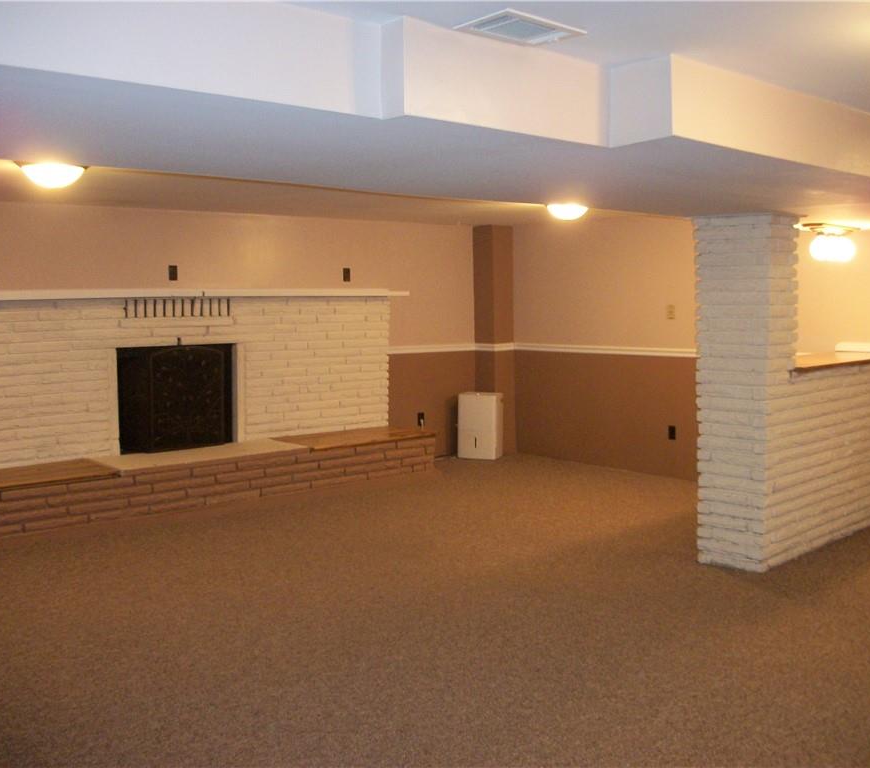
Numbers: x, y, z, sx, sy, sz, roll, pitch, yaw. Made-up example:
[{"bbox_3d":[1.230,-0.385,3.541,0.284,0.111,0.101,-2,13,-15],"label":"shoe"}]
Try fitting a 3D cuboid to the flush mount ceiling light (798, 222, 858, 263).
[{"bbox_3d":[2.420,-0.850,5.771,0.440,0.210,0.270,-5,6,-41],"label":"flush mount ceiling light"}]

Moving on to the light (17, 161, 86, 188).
[{"bbox_3d":[-1.767,-0.969,4.379,0.350,0.130,0.350,-5,6,-41],"label":"light"}]

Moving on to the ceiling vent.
[{"bbox_3d":[0.222,-0.903,2.414,0.305,0.025,0.200,-5,6,-41],"label":"ceiling vent"}]

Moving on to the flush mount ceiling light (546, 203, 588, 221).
[{"bbox_3d":[0.938,-1.227,6.728,0.350,0.130,0.350,-1,5,0],"label":"flush mount ceiling light"}]

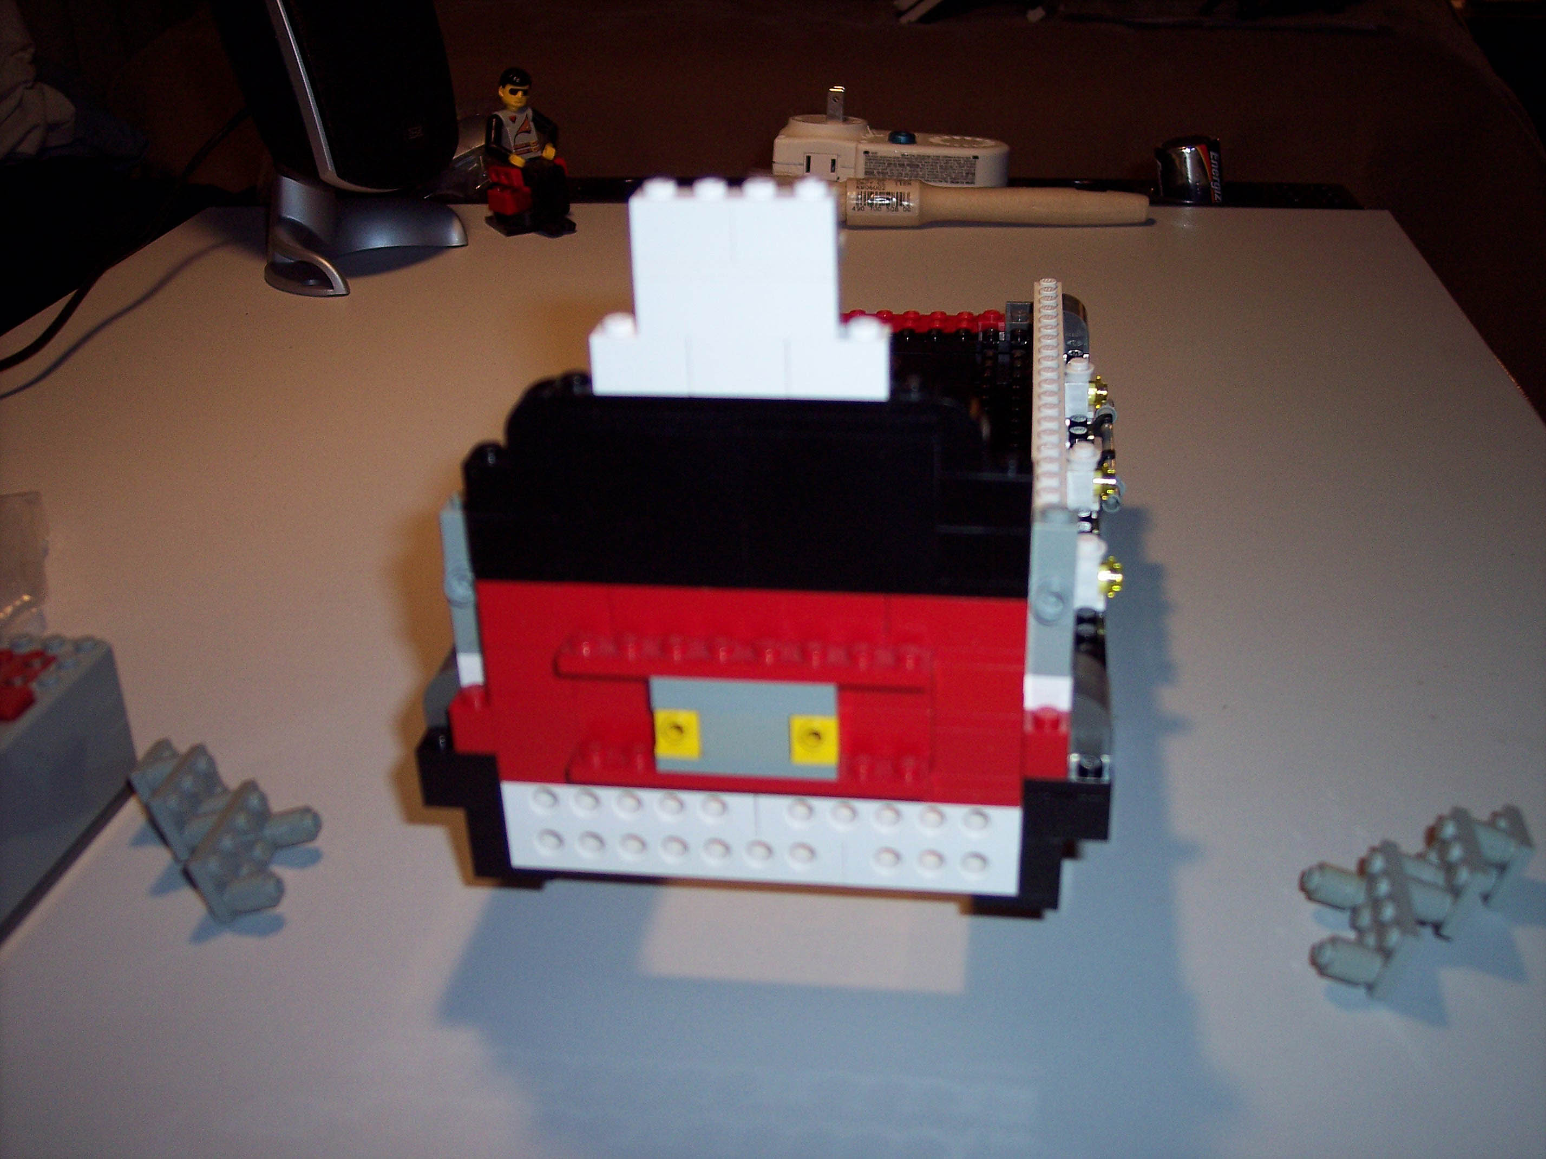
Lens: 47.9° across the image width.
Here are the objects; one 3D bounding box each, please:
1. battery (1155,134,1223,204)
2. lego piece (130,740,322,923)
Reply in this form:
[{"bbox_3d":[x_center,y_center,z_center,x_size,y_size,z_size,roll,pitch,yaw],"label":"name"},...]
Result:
[{"bbox_3d":[0.224,-0.203,0.928,0.034,0.061,0.034,-5,26,12],"label":"battery"},{"bbox_3d":[-0.122,0.052,0.374,0.047,0.022,0.047,2,27,8],"label":"lego piece"}]

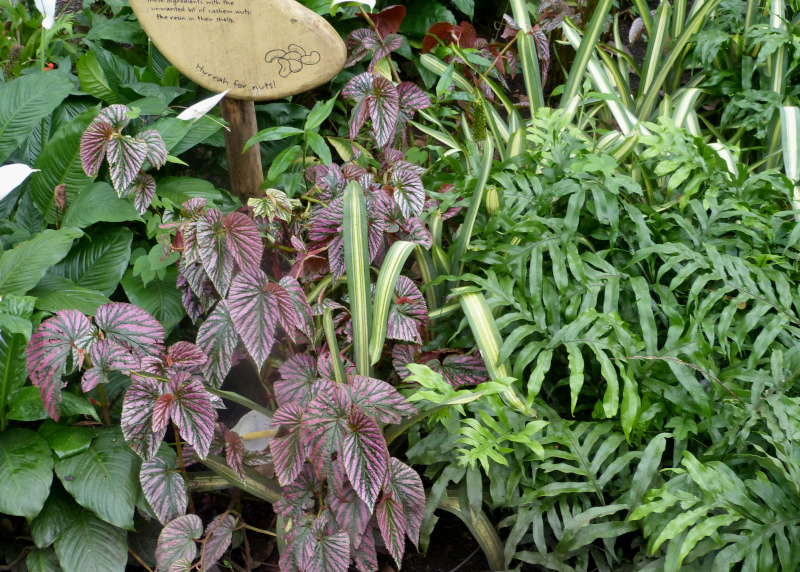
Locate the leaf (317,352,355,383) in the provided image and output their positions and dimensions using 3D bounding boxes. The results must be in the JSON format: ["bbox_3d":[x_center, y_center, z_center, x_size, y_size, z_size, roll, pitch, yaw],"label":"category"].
[{"bbox_3d":[-0.130,0.164,2.420,0.079,0.040,0.069,0,70,0],"label":"leaf"}]

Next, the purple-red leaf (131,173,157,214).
[{"bbox_3d":[-0.531,-0.192,2.500,0.049,0.093,0.030,8,-15,-7],"label":"purple-red leaf"}]

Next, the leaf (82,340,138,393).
[{"bbox_3d":[-0.511,0.142,2.120,0.099,0.100,0.045,0,-17,0],"label":"leaf"}]

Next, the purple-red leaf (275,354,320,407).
[{"bbox_3d":[-0.202,0.186,2.370,0.093,0.045,0.113,5,71,7],"label":"purple-red leaf"}]

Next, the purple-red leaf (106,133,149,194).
[{"bbox_3d":[-0.544,-0.241,2.400,0.082,0.124,0.030,6,-6,1],"label":"purple-red leaf"}]

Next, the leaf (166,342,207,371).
[{"bbox_3d":[-0.414,0.137,2.330,0.078,0.045,0.062,0,65,-5],"label":"leaf"}]

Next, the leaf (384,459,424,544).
[{"bbox_3d":[0.011,0.379,2.103,0.072,0.156,0.035,-11,2,-11],"label":"leaf"}]

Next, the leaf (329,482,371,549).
[{"bbox_3d":[-0.089,0.401,2.133,0.076,0.129,0.030,-12,-3,-1],"label":"leaf"}]

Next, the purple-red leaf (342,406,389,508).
[{"bbox_3d":[-0.059,0.289,2.000,0.070,0.177,0.040,-10,-6,-1],"label":"purple-red leaf"}]

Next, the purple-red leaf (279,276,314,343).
[{"bbox_3d":[-0.194,0.048,2.270,0.054,0.136,0.035,-23,-1,-19],"label":"purple-red leaf"}]

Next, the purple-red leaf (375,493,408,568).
[{"bbox_3d":[-0.012,0.422,2.063,0.053,0.134,0.030,-8,2,9],"label":"purple-red leaf"}]

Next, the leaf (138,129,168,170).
[{"bbox_3d":[-0.558,-0.307,2.700,0.070,0.095,0.040,-12,-2,-16],"label":"leaf"}]

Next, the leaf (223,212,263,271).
[{"bbox_3d":[-0.295,-0.083,2.250,0.069,0.113,0.030,-18,-3,-10],"label":"leaf"}]

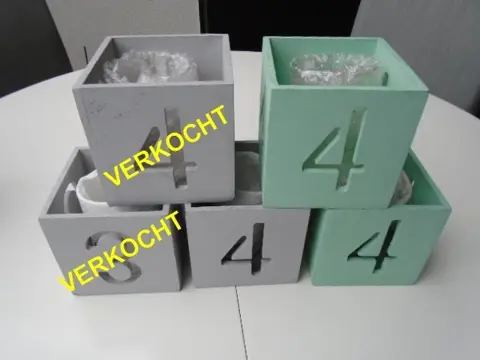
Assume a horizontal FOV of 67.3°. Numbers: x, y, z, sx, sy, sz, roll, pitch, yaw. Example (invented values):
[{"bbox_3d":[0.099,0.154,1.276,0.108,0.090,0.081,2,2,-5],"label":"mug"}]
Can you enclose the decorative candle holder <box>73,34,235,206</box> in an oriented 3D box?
[{"bbox_3d":[-0.068,-0.061,0.353,0.119,0.120,0.119,-2,39,-3],"label":"decorative candle holder"}]

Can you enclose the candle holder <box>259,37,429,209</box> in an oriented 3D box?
[{"bbox_3d":[0.082,-0.057,0.348,0.118,0.118,0.118,0,39,0],"label":"candle holder"}]

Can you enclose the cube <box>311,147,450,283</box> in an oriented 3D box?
[{"bbox_3d":[0.140,0.037,0.421,0.118,0.118,0.118,0,39,0],"label":"cube"}]

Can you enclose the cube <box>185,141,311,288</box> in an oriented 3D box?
[{"bbox_3d":[0.005,0.037,0.426,0.119,0.120,0.119,-1,39,-2],"label":"cube"}]

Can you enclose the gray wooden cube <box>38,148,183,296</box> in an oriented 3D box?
[{"bbox_3d":[-0.131,0.044,0.418,0.119,0.120,0.119,-2,39,-3],"label":"gray wooden cube"}]

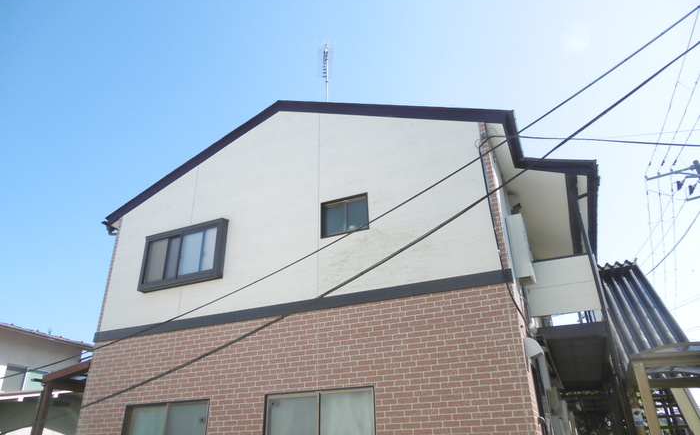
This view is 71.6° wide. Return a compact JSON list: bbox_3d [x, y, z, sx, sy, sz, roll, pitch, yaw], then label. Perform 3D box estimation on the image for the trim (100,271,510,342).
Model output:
[{"bbox_3d":[-1.332,1.504,7.713,7.595,0.181,0.050,-12,-28,22],"label":"trim"}]

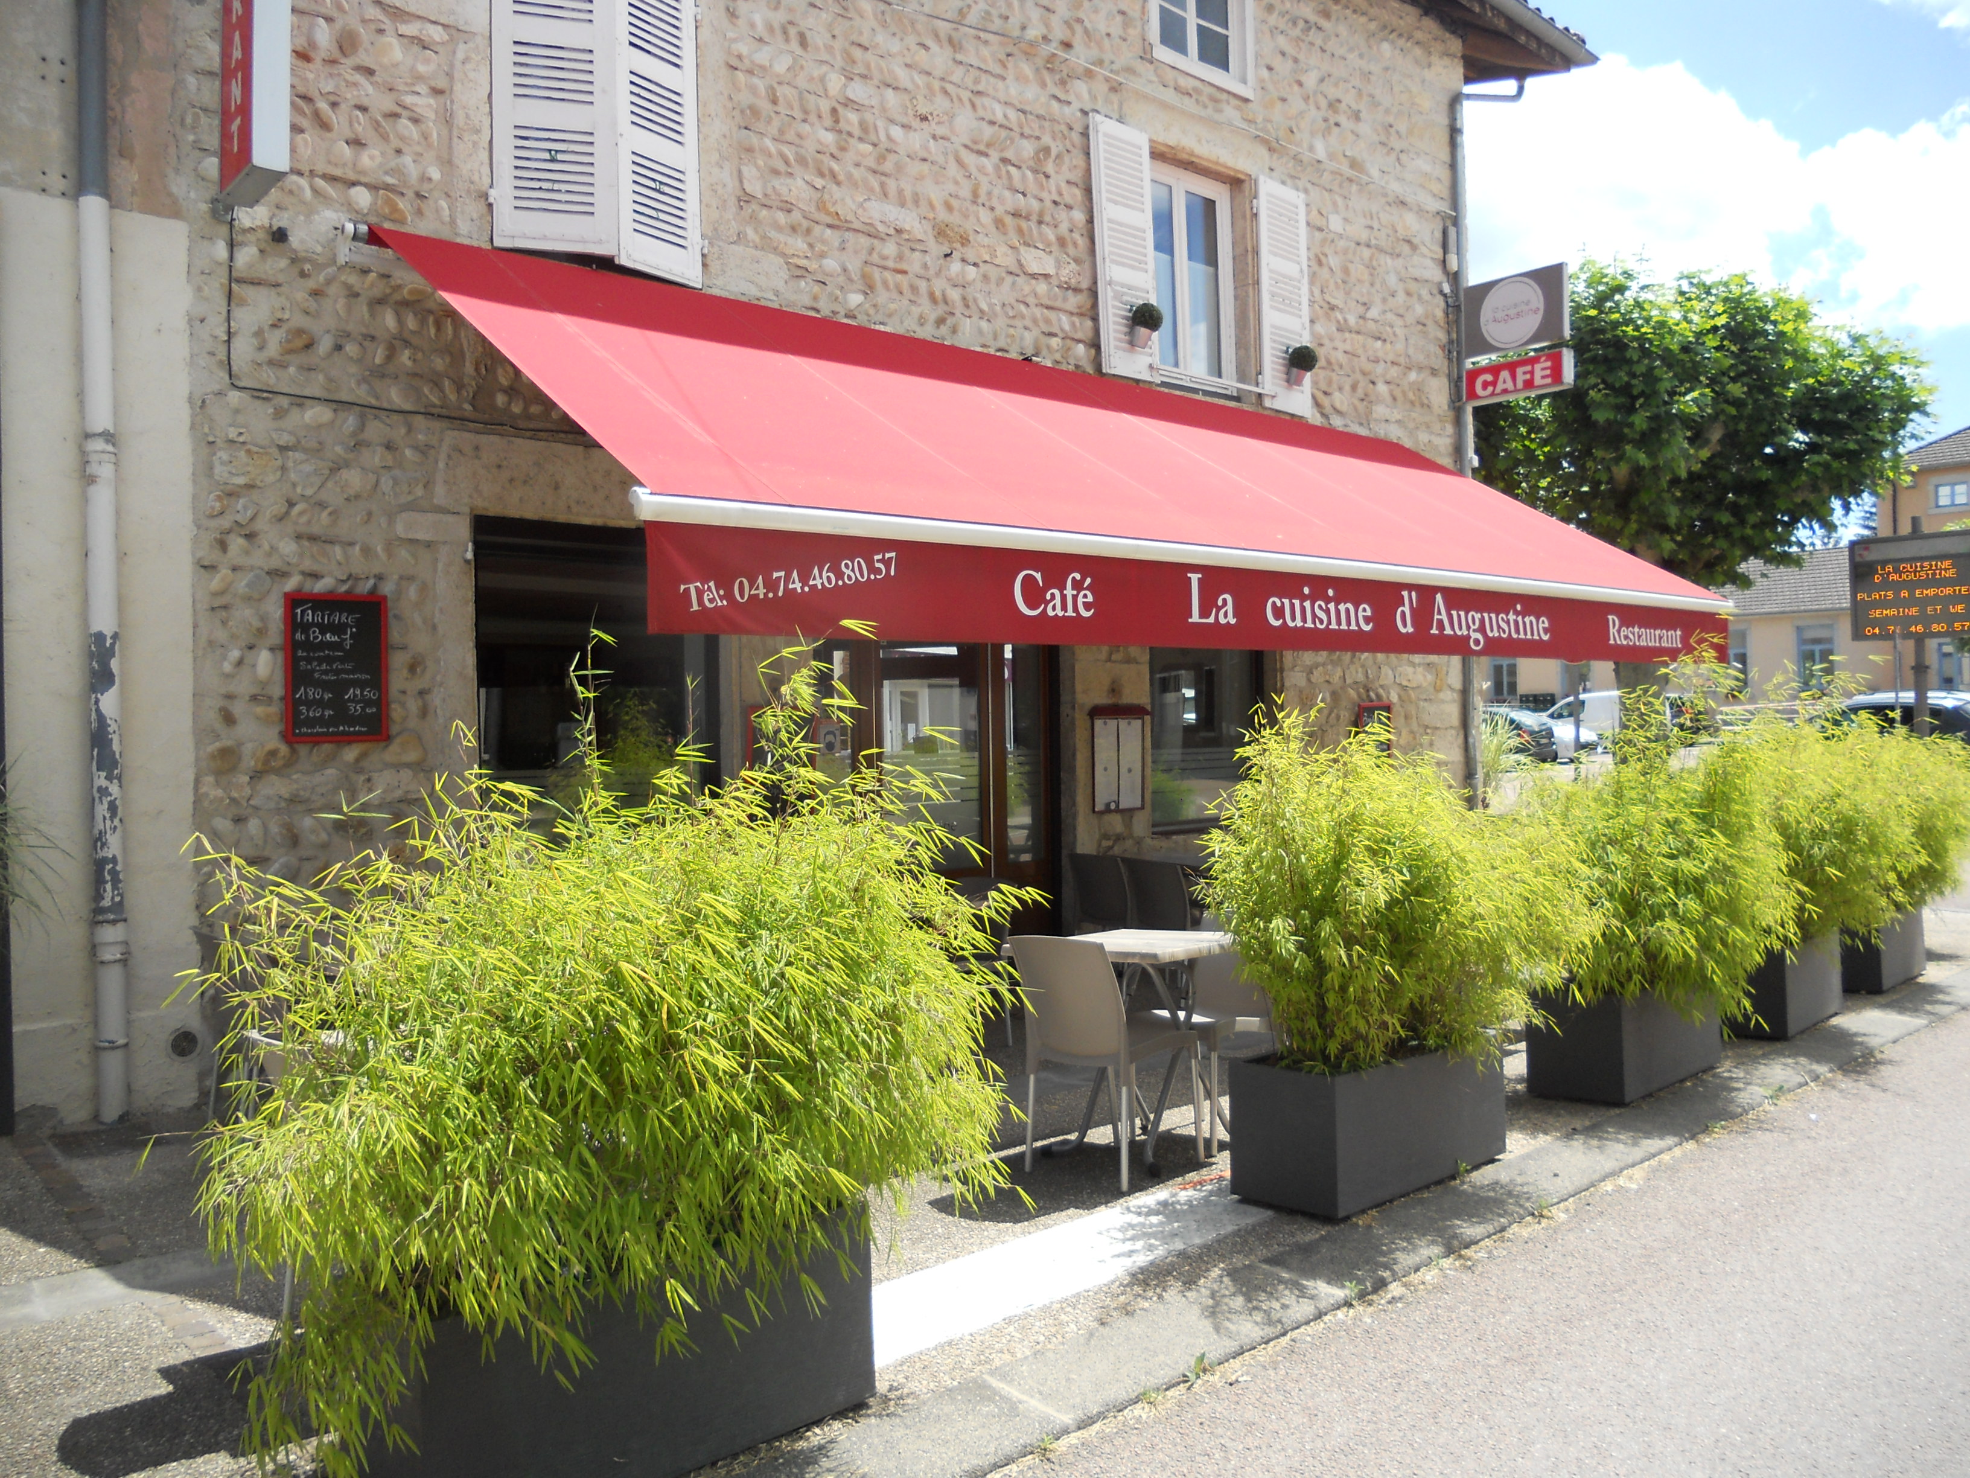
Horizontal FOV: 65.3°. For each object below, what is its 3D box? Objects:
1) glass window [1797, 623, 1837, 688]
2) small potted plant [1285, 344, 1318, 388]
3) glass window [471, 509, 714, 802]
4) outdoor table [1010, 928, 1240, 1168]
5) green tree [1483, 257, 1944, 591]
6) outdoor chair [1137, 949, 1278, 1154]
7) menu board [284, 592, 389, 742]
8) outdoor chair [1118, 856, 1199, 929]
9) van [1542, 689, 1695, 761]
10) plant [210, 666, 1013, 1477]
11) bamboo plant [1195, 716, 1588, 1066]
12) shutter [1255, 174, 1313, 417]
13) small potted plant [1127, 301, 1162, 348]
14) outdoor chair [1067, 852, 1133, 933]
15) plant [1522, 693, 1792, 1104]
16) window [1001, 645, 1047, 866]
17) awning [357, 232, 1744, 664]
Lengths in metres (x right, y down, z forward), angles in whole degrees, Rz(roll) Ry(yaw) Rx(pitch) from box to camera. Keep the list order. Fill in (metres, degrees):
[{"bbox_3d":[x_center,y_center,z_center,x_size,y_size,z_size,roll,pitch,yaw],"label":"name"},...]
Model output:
[{"bbox_3d":[24.361,-2.389,45.000,1.200,2.000,0.150,-1,0,37],"label":"glass window"},{"bbox_3d":[2.430,-2.848,11.750,0.220,0.320,0.220,-1,0,0],"label":"small potted plant"},{"bbox_3d":[-1.999,-0.210,7.958,1.380,1.760,0.120,-1,0,-43],"label":"glass window"},{"bbox_3d":[0.536,1.124,5.631,0.630,0.740,0.630,-1,0,36],"label":"outdoor table"},{"bbox_3d":[6.947,-1.649,15.200,4.600,5.900,4.600,-1,0,-43],"label":"green tree"},{"bbox_3d":[0.841,1.072,5.783,0.460,0.830,0.520,-1,0,43],"label":"outdoor chair"},{"bbox_3d":[-2.901,-0.317,6.914,0.465,0.660,0.030,-1,0,-43],"label":"menu board"},{"bbox_3d":[1.093,1.048,8.014,0.560,0.840,0.490,-1,0,-33],"label":"outdoor chair"},{"bbox_3d":[17.311,-0.358,42.000,4.200,1.840,1.800,-1,0,25],"label":"van"},{"bbox_3d":[-0.743,0.615,3.302,1.550,1.580,1.050,-1,0,-43],"label":"plant"},{"bbox_3d":[1.386,0.472,5.291,1.300,1.180,0.720,-1,0,-42],"label":"bamboo plant"},{"bbox_3d":[2.329,-3.424,11.860,0.590,1.740,0.060,-1,0,-42],"label":"shutter"},{"bbox_3d":[1.101,-2.852,10.565,0.220,0.320,0.220,-1,0,0],"label":"small potted plant"},{"bbox_3d":[0.834,1.054,8.498,0.560,0.840,0.490,-1,0,-33],"label":"outdoor chair"},{"bbox_3d":[2.759,0.625,6.527,1.400,1.620,0.950,-1,0,-43],"label":"plant"},{"bbox_3d":[0.259,0.006,10.286,0.400,1.620,0.060,-1,0,-42],"label":"window"},{"bbox_3d":[1.167,-1.448,8.951,8.500,2.060,2.780,-1,0,-42],"label":"awning"}]

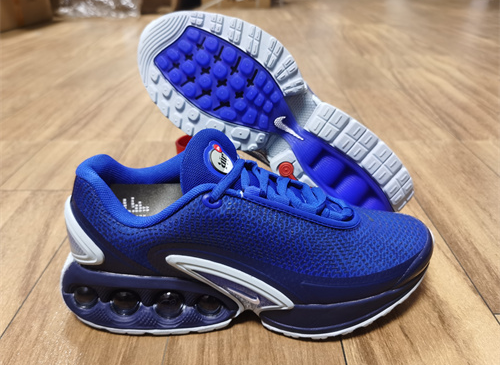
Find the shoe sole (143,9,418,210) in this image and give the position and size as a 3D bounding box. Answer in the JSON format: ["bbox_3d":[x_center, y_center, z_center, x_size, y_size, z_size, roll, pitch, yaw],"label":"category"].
[{"bbox_3d":[0.034,-0.063,0.413,0.300,0.112,0.133,39,8,-6],"label":"shoe sole"}]

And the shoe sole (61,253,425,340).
[{"bbox_3d":[0.010,0.065,0.311,0.302,0.055,0.112,-2,30,-3],"label":"shoe sole"}]

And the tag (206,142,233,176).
[{"bbox_3d":[-0.021,-0.017,0.269,0.030,0.005,0.026,40,31,-11],"label":"tag"}]

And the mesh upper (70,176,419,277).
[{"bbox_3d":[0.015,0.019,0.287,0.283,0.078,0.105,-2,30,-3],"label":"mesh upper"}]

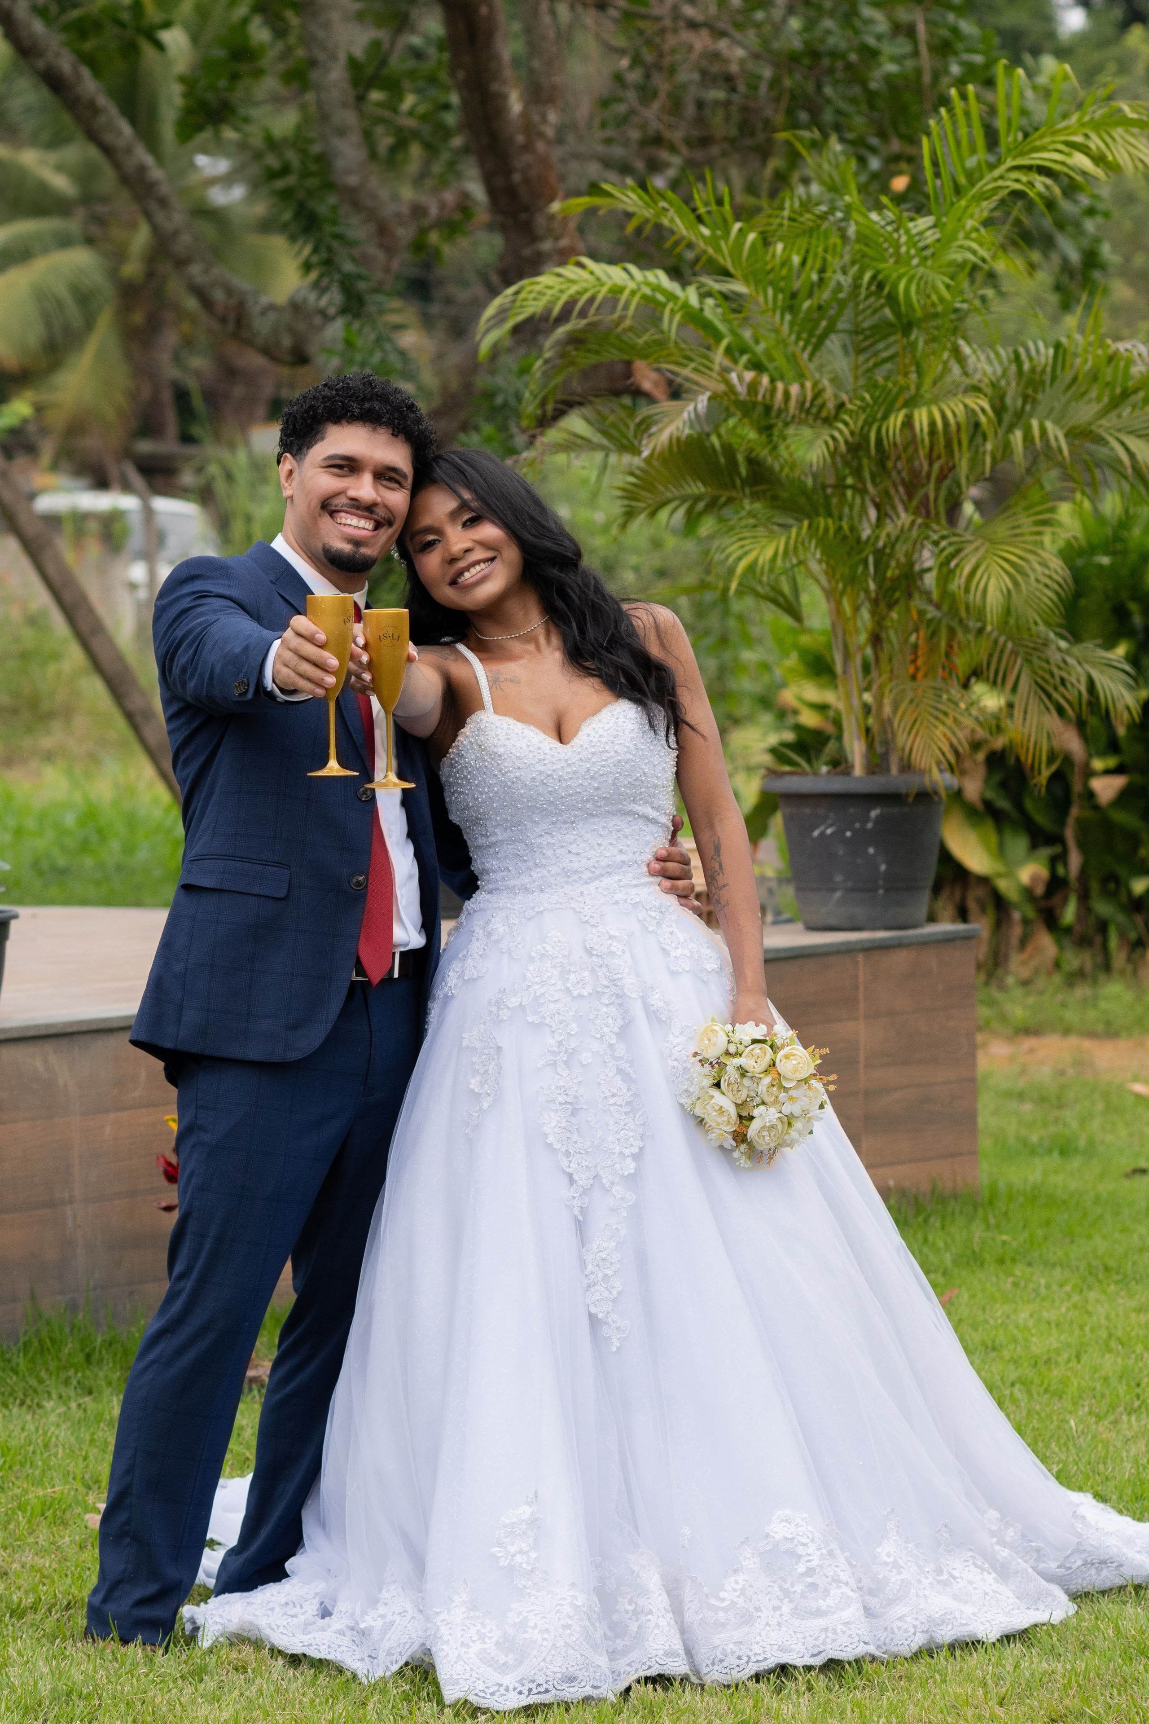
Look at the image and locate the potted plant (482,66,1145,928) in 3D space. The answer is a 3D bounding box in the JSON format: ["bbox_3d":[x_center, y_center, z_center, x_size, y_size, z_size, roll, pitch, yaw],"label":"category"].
[{"bbox_3d":[0.595,-0.810,13.400,1.600,1.900,1.450,-1,3,0],"label":"potted plant"}]

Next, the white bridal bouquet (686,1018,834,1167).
[{"bbox_3d":[0.245,0.302,8.000,0.195,0.200,0.200,-1,3,-3],"label":"white bridal bouquet"}]

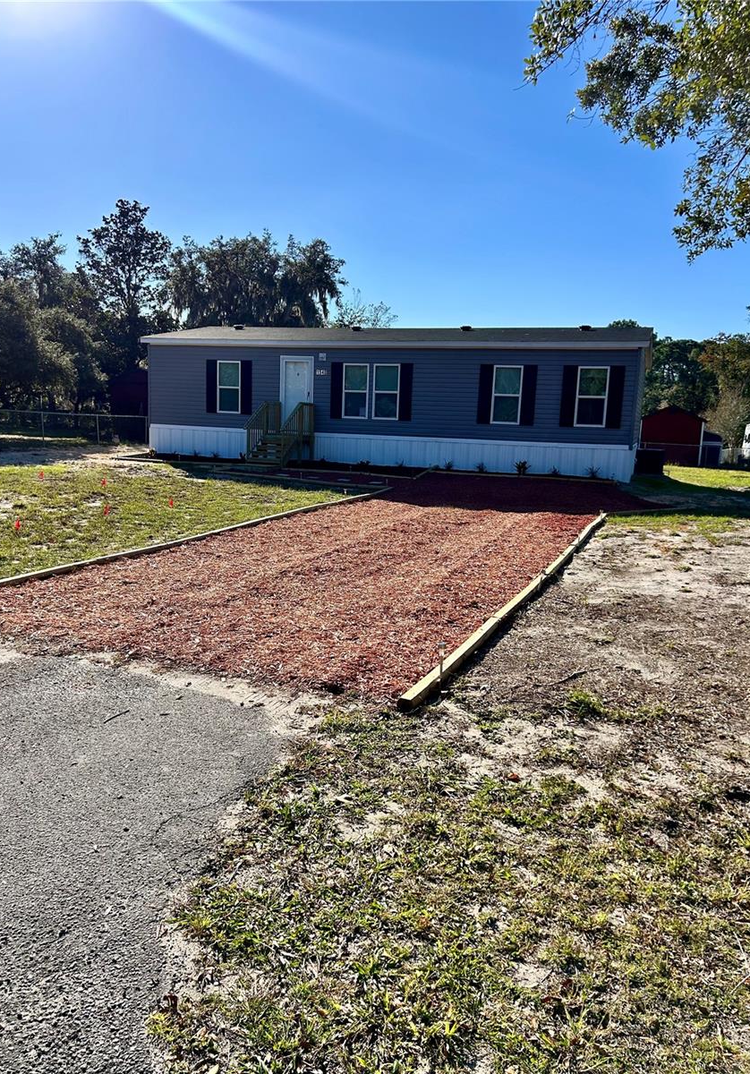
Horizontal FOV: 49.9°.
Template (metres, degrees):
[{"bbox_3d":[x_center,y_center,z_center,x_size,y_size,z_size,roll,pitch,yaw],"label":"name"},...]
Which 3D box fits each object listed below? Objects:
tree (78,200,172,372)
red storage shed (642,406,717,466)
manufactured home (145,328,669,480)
[{"bbox_3d":[-13.980,-11.932,44.559,5.260,12.790,5.260,-1,9,-17],"label":"tree"},{"bbox_3d":[14.839,-5.127,40.302,3.470,2.840,3.600,5,9,19],"label":"red storage shed"},{"bbox_3d":[1.067,-4.643,26.155,14.800,4.250,7.800,5,9,19],"label":"manufactured home"}]

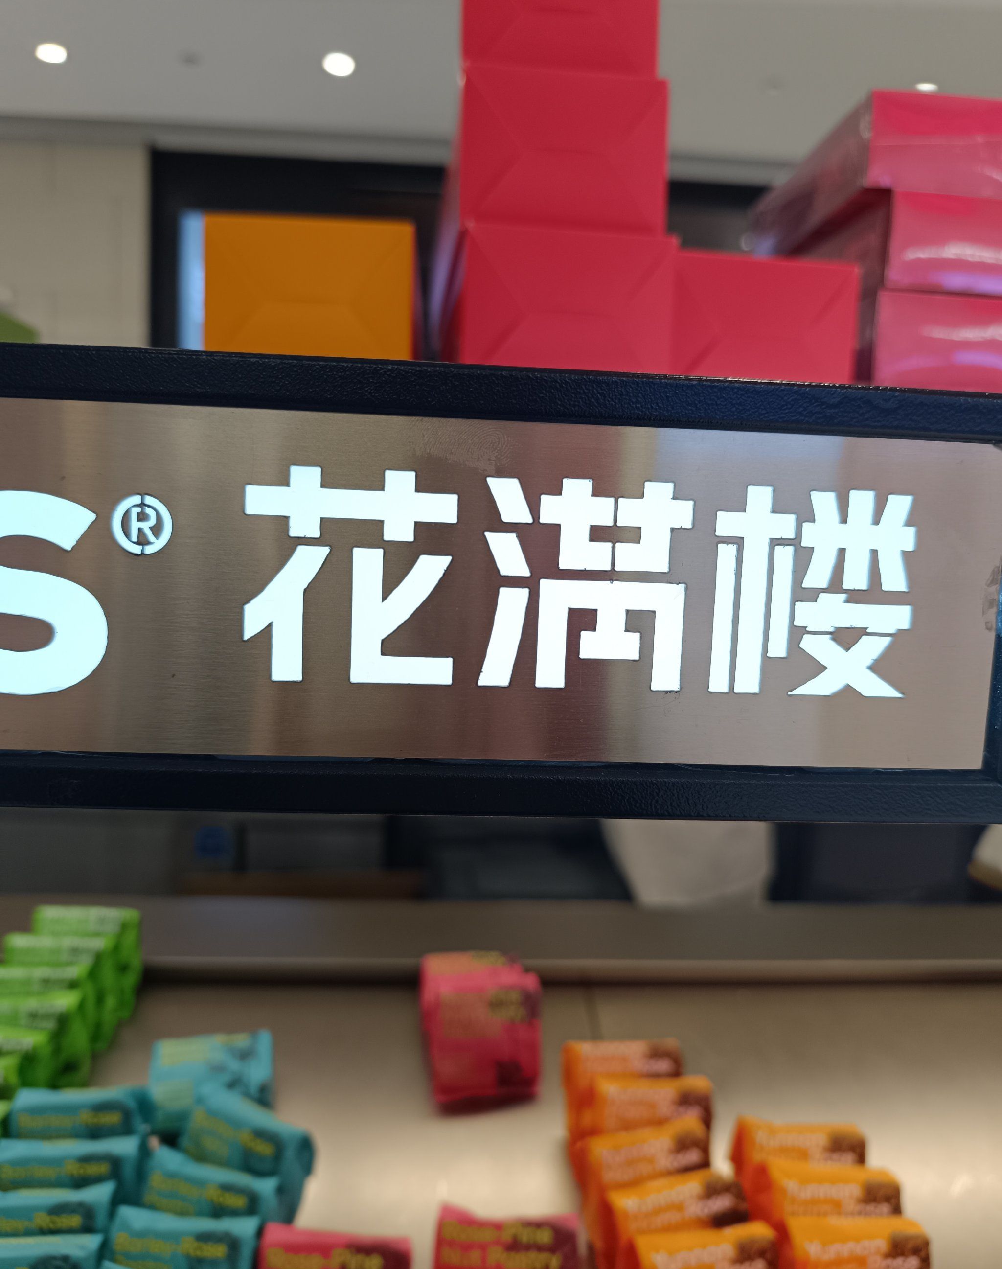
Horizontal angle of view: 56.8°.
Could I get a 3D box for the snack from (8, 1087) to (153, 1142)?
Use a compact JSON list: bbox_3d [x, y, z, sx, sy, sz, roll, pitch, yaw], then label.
[{"bbox_3d":[-0.267,0.335,0.587,0.077,0.083,0.031,1,-4,-7],"label":"snack"}]

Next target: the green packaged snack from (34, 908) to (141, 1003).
[{"bbox_3d":[-0.355,0.278,0.789,0.077,0.083,0.031,2,-4,-4],"label":"green packaged snack"}]

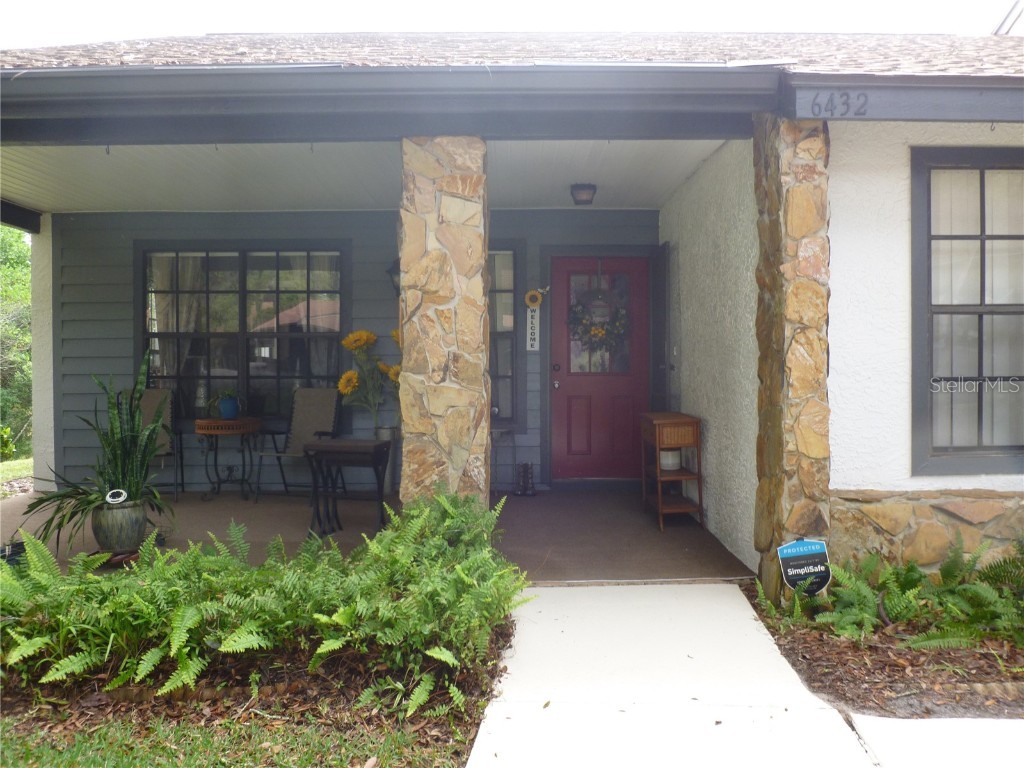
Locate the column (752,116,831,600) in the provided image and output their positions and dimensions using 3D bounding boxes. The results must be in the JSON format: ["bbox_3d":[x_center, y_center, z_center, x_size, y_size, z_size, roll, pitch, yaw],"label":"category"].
[{"bbox_3d":[1.406,-0.114,4.193,0.250,2.420,0.420,0,2,0],"label":"column"}]

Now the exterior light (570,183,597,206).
[{"bbox_3d":[0.557,-1.471,6.439,0.200,0.145,0.200,0,2,0],"label":"exterior light"}]

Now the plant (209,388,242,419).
[{"bbox_3d":[-2.490,0.170,7.220,0.290,0.260,0.260,0,1,0],"label":"plant"}]

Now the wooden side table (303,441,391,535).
[{"bbox_3d":[-1.116,0.718,5.717,0.490,0.600,0.370,0,2,9],"label":"wooden side table"}]

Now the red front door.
[{"bbox_3d":[0.812,-0.154,7.600,0.915,2.040,0.070,0,1,0],"label":"red front door"}]

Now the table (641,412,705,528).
[{"bbox_3d":[1.161,0.627,6.115,0.340,0.760,0.740,0,2,0],"label":"table"}]

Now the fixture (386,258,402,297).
[{"bbox_3d":[-0.989,-0.953,7.320,0.220,0.370,0.220,0,2,0],"label":"fixture"}]

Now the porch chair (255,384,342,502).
[{"bbox_3d":[-1.800,0.503,7.125,0.570,0.950,0.680,0,2,14],"label":"porch chair"}]

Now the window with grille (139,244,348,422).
[{"bbox_3d":[-2.430,-0.460,7.550,1.900,1.630,0.100,0,1,0],"label":"window with grille"}]

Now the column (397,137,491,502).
[{"bbox_3d":[-0.370,-0.150,4.770,0.460,2.410,0.450,0,1,0],"label":"column"}]

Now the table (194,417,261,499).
[{"bbox_3d":[-2.475,0.645,7.220,0.560,0.685,0.460,0,1,0],"label":"table"}]

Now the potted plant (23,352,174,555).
[{"bbox_3d":[-2.489,0.418,5.004,0.920,1.210,0.800,0,2,0],"label":"potted plant"}]

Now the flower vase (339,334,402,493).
[{"bbox_3d":[-1.200,0.243,7.280,0.660,1.470,0.480,0,1,0],"label":"flower vase"}]

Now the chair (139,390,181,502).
[{"bbox_3d":[-3.120,0.523,7.190,0.560,0.950,0.610,-1,2,-12],"label":"chair"}]

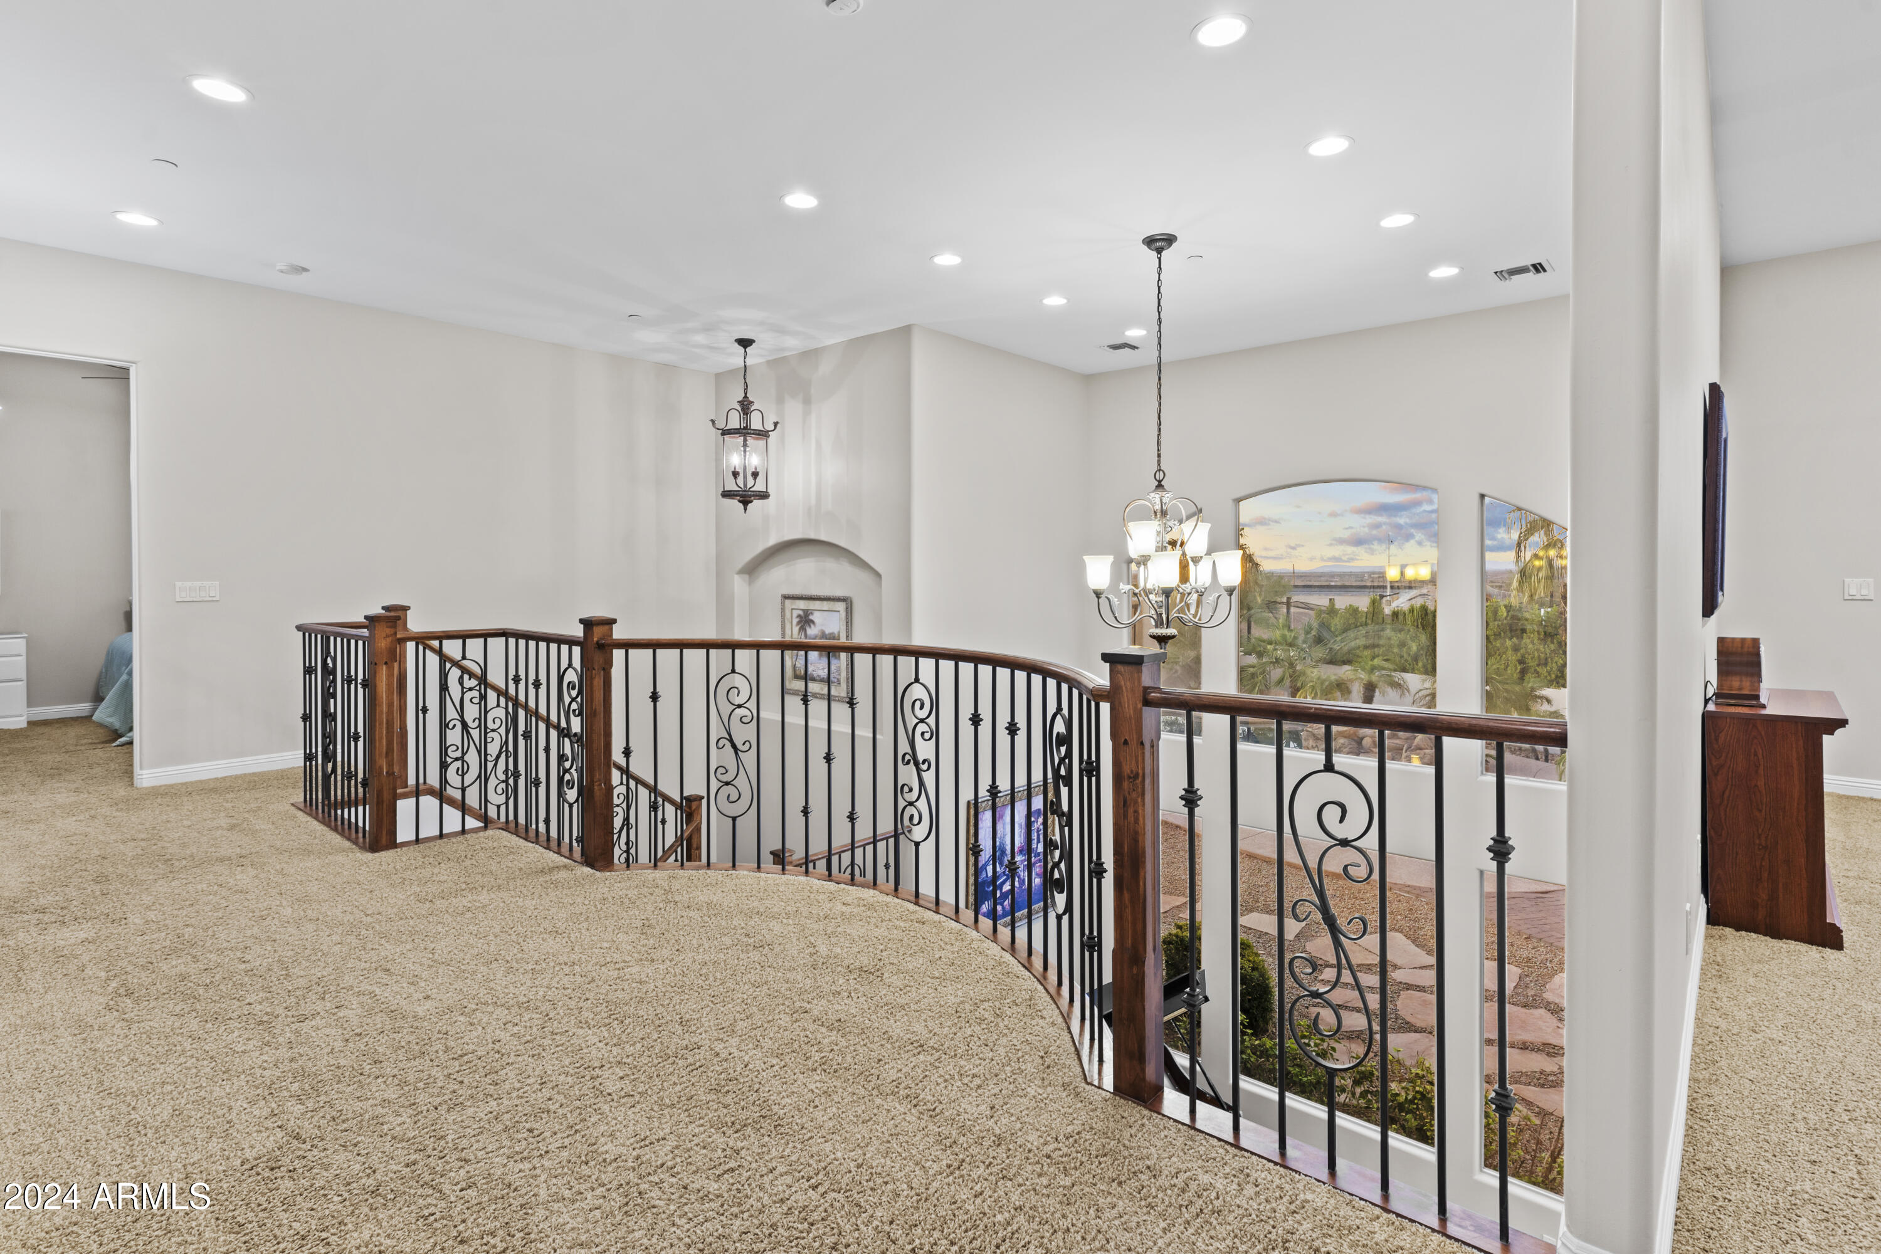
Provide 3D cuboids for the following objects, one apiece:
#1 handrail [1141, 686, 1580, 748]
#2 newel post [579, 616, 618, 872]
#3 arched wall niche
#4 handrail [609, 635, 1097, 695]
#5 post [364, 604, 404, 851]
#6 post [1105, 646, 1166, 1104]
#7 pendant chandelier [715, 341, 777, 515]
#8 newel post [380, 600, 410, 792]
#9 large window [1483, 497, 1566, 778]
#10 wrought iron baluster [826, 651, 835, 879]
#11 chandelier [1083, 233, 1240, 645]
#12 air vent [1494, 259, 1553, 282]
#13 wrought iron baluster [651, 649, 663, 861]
[{"bbox_3d":[0.777,0.176,1.765,0.792,0.050,0.062,3,4,41],"label":"handrail"},{"bbox_3d":[-1.408,0.479,3.660,0.112,1.035,0.112,1,3,41],"label":"newel post"},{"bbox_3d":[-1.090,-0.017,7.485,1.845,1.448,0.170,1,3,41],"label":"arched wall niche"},{"bbox_3d":[-0.275,0.105,3.126,2.380,0.065,0.640,2,2,41],"label":"handrail"},{"bbox_3d":[-2.491,0.463,3.961,0.115,1.055,0.115,2,2,41],"label":"post"},{"bbox_3d":[0.466,0.562,2.090,0.115,1.055,0.115,2,2,41],"label":"post"},{"bbox_3d":[-1.541,-1.600,7.030,0.500,1.360,0.480,-1,2,-12],"label":"pendant chandelier"},{"bbox_3d":[-3.096,0.405,5.050,0.115,1.055,0.115,2,2,41],"label":"newel post"},{"bbox_3d":[3.882,0.064,5.737,0.670,1.850,0.100,2,2,41],"label":"large window"},{"bbox_3d":[-0.433,0.539,3.500,0.043,0.895,0.043,1,2,25],"label":"wrought iron baluster"},{"bbox_3d":[1.179,-0.941,4.740,0.830,2.290,0.830,0,2,0],"label":"chandelier"},{"bbox_3d":[3.648,-2.223,5.580,0.320,0.025,0.310,1,3,41],"label":"air vent"},{"bbox_3d":[-1.167,0.533,3.645,0.043,0.900,0.043,0,2,6],"label":"wrought iron baluster"}]

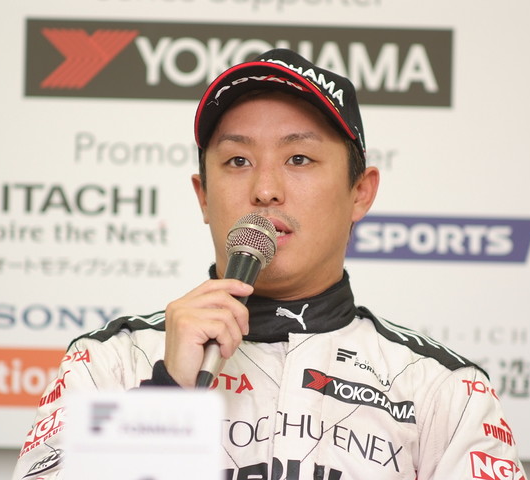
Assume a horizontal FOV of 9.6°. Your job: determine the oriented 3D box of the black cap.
[{"bbox_3d":[0.015,-0.158,3.344,0.176,0.132,0.262,0,-22,11],"label":"black cap"}]

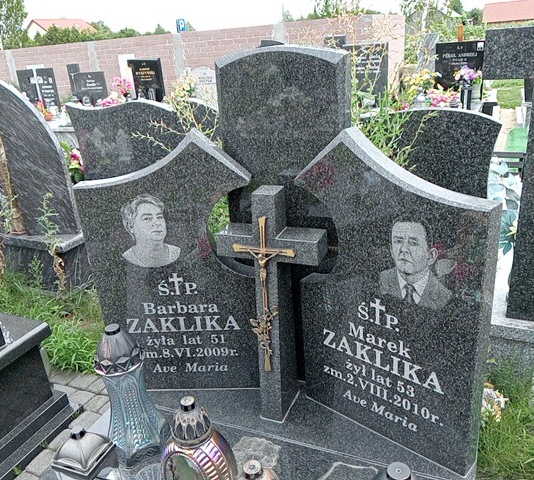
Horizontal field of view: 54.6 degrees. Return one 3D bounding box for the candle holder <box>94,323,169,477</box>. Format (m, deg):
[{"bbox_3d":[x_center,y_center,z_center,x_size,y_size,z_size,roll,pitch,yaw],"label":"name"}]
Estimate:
[{"bbox_3d":[-0.385,0.412,1.426,0.169,0.396,0.162,-12,23,-18],"label":"candle holder"}]

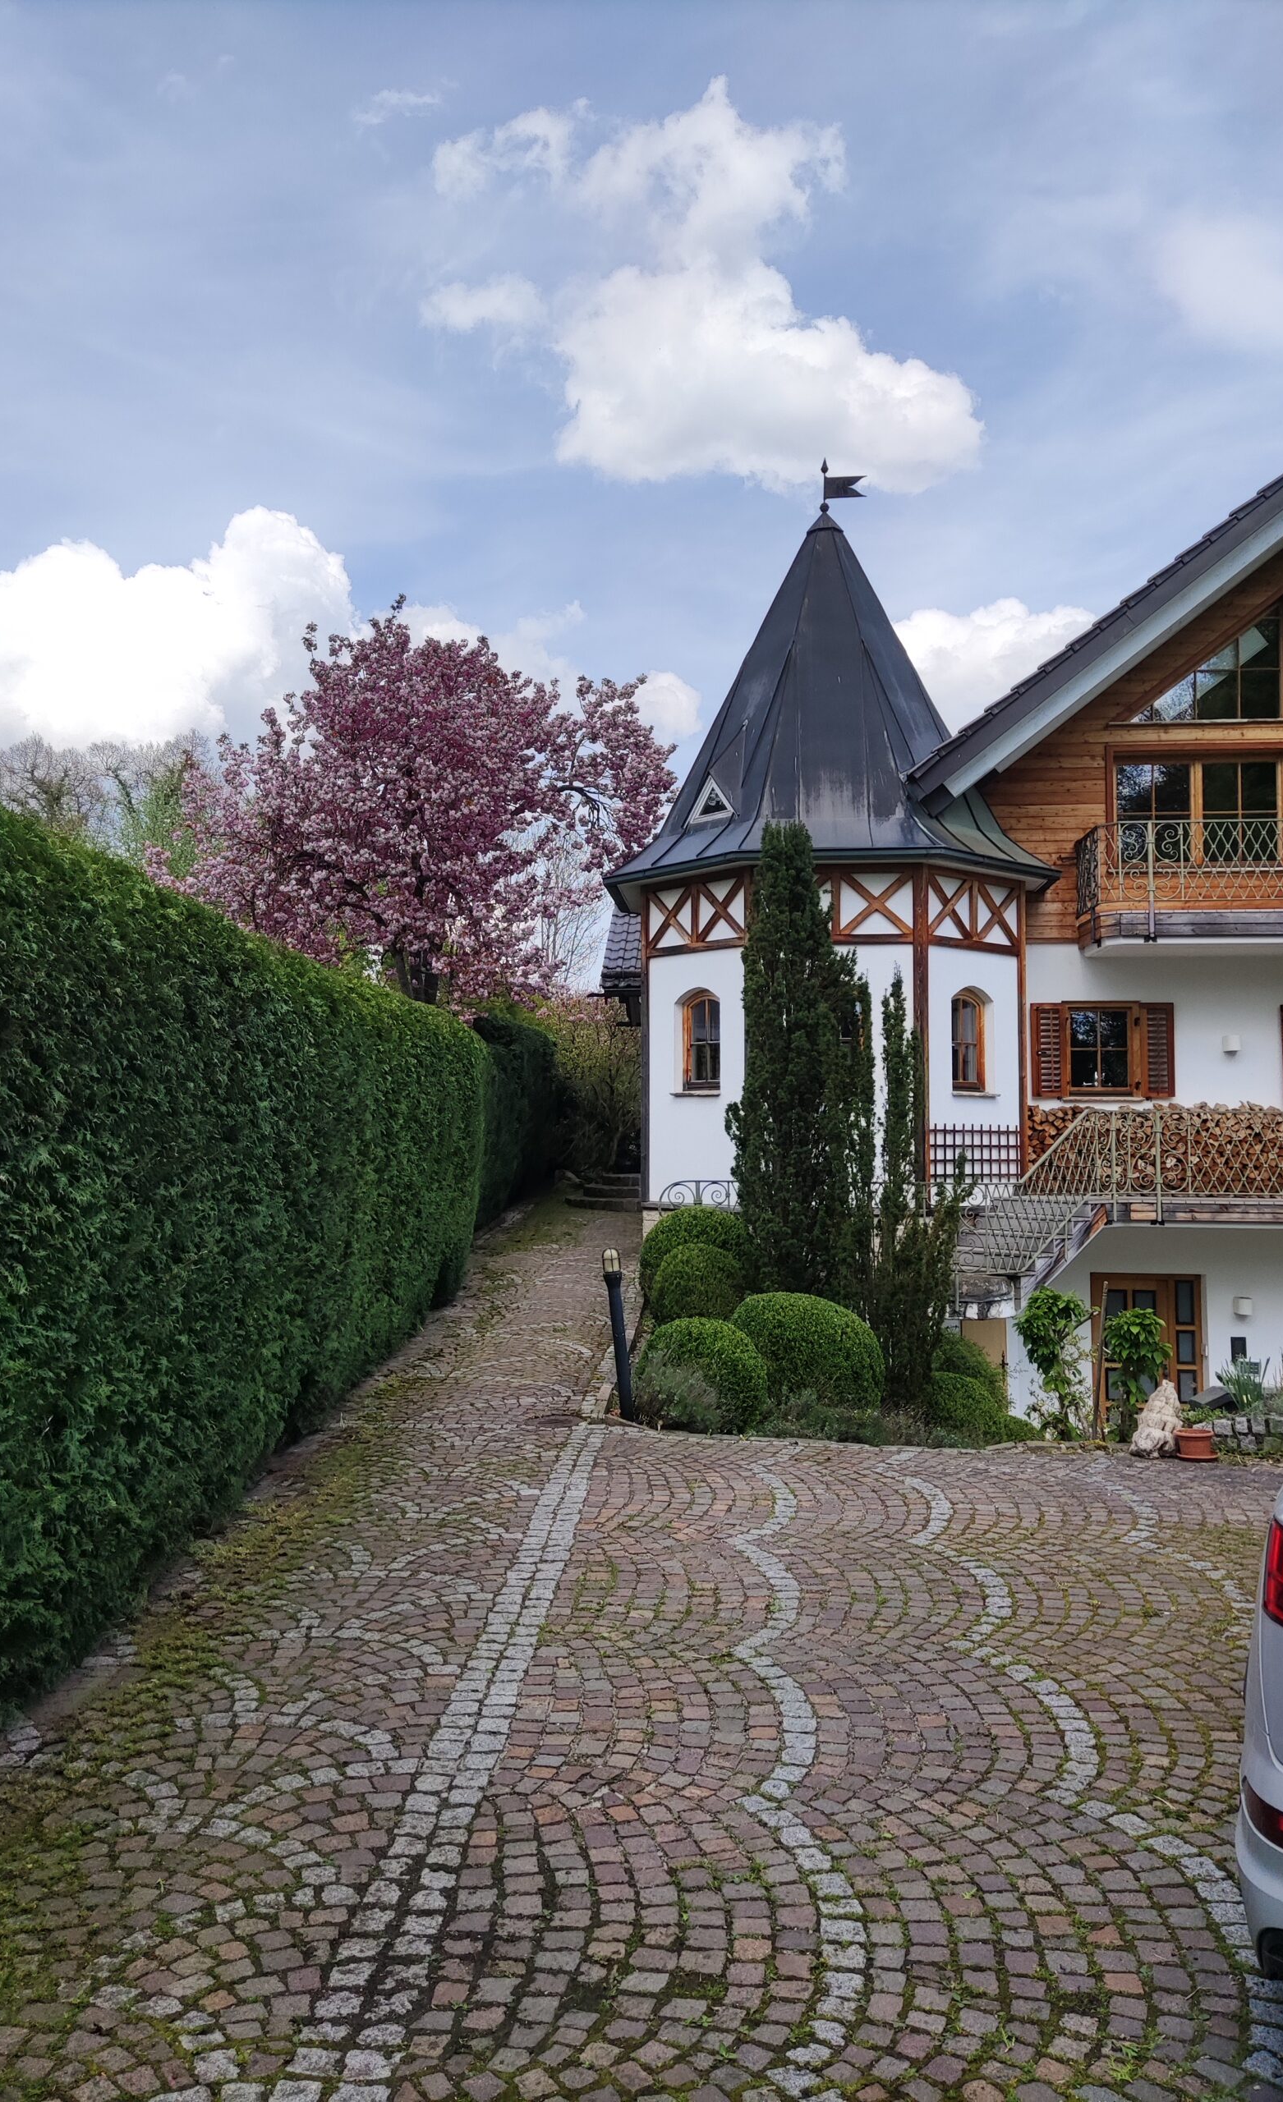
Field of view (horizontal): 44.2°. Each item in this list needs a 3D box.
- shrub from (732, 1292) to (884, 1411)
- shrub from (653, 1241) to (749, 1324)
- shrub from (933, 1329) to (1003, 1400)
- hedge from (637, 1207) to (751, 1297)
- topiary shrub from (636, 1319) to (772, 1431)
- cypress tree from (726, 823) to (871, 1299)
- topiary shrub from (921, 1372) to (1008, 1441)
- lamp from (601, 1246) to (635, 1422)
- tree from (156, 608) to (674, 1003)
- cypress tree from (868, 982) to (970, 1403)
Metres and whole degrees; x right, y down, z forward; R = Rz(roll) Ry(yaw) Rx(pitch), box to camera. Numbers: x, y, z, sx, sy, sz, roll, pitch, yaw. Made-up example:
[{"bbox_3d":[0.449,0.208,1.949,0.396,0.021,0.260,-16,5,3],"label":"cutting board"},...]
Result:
[{"bbox_3d":[1.040,1.898,9.880,0.950,0.760,0.920,0,-3,6],"label":"shrub"},{"bbox_3d":[0.398,1.675,11.083,0.670,0.660,0.660,0,-3,2],"label":"shrub"},{"bbox_3d":[2.194,2.269,10.883,0.700,0.650,0.700,-1,-3,11],"label":"shrub"},{"bbox_3d":[0.432,1.621,12.380,0.880,0.780,0.860,0,-3,2],"label":"hedge"},{"bbox_3d":[0.371,1.925,9.484,0.800,0.640,0.780,0,-3,2],"label":"topiary shrub"},{"bbox_3d":[1.184,0.210,11.701,1.050,3.850,1.000,0,-3,6],"label":"cypress tree"},{"bbox_3d":[1.972,2.263,9.787,0.620,0.500,0.620,-1,-3,11],"label":"topiary shrub"},{"bbox_3d":[-0.124,1.646,9.174,0.110,1.030,0.110,-5,-3,-2],"label":"lamp"},{"bbox_3d":[-3.003,-2.192,20.810,6.900,7.400,6.600,0,-3,-8],"label":"tree"},{"bbox_3d":[1.827,0.908,10.226,0.650,2.880,0.620,-1,-3,10],"label":"cypress tree"}]

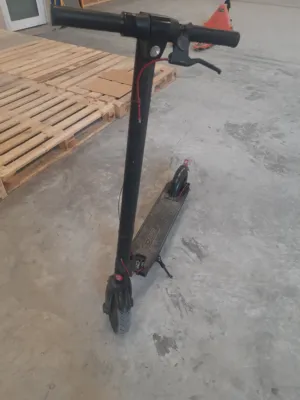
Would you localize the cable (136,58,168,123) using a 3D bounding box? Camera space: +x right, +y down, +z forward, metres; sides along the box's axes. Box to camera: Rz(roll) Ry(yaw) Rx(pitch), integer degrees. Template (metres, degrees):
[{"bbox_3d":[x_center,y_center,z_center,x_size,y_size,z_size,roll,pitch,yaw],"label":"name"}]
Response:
[{"bbox_3d":[0.005,-0.263,0.679,0.080,0.155,0.040,-2,43,-4],"label":"cable"}]

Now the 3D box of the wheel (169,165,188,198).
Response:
[{"bbox_3d":[0.186,-0.110,1.746,0.055,0.210,0.210,18,46,14],"label":"wheel"}]

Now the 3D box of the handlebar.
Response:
[{"bbox_3d":[-0.005,-0.394,0.635,0.430,0.055,0.060,2,43,-8],"label":"handlebar"}]

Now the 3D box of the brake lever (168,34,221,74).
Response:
[{"bbox_3d":[0.102,-0.335,0.639,0.125,0.062,0.060,2,43,-8],"label":"brake lever"}]

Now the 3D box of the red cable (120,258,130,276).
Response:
[{"bbox_3d":[-0.089,0.257,1.050,0.040,0.090,0.035,-2,43,-4],"label":"red cable"}]

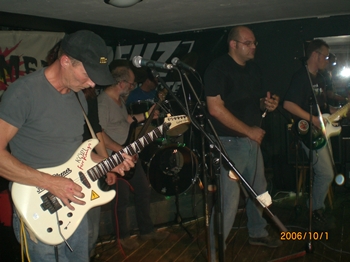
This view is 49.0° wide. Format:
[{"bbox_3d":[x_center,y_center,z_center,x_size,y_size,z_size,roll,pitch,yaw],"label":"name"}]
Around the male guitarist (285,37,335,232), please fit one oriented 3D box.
[{"bbox_3d":[1.308,0.035,3.660,0.380,1.758,0.520,4,9,38],"label":"male guitarist"}]

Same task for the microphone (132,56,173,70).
[{"bbox_3d":[-0.109,-0.310,1.770,0.178,0.051,0.051,8,8,7],"label":"microphone"}]

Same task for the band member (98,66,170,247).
[{"bbox_3d":[-0.359,0.219,3.343,0.480,1.592,0.520,2,8,30],"label":"band member"}]

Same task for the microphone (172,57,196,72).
[{"bbox_3d":[0.047,-0.420,2.460,0.172,0.051,0.051,24,1,-15],"label":"microphone"}]

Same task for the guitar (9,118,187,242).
[{"bbox_3d":[-0.280,0.144,1.822,0.967,0.318,0.067,-34,6,-31],"label":"guitar"}]

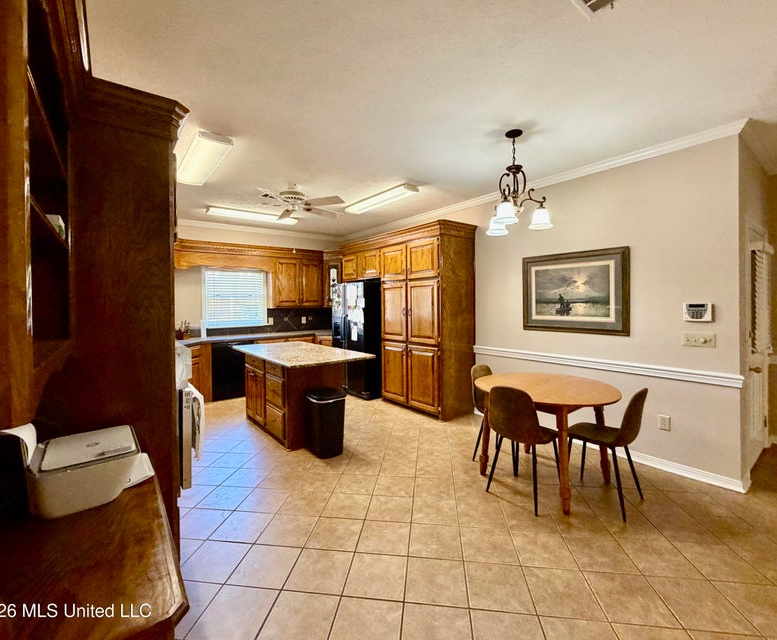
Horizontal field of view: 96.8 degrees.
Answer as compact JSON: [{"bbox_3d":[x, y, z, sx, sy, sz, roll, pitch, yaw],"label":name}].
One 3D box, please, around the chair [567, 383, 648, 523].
[{"bbox_3d":[1.560,0.868,2.487,0.446,0.864,0.526,-3,4,-38],"label":"chair"}]

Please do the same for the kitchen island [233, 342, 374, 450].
[{"bbox_3d":[-1.110,0.810,4.234,0.965,0.875,1.915,-3,4,-38],"label":"kitchen island"}]

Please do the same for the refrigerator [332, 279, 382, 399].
[{"bbox_3d":[-0.364,0.280,5.645,0.727,1.778,0.943,-3,4,-38],"label":"refrigerator"}]

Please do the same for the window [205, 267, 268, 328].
[{"bbox_3d":[-2.493,-0.353,5.712,0.994,0.943,0.086,-3,4,-38],"label":"window"}]

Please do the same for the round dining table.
[{"bbox_3d":[1.259,0.907,2.784,1.025,0.763,1.025,-1,3,0],"label":"round dining table"}]

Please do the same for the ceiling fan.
[{"bbox_3d":[-0.999,-1.298,3.643,1.296,0.288,1.296,-3,4,-38],"label":"ceiling fan"}]

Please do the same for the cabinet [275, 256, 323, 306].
[{"bbox_3d":[-1.663,-0.642,6.143,0.922,0.803,0.367,-3,4,-38],"label":"cabinet"}]

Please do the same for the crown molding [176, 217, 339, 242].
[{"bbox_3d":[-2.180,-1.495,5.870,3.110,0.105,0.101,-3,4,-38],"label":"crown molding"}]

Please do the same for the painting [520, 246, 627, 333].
[{"bbox_3d":[1.809,-0.269,3.441,0.042,0.796,1.014,-3,4,-38],"label":"painting"}]

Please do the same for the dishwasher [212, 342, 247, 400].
[{"bbox_3d":[-2.516,0.765,5.494,0.598,0.878,0.554,-3,4,-38],"label":"dishwasher"}]

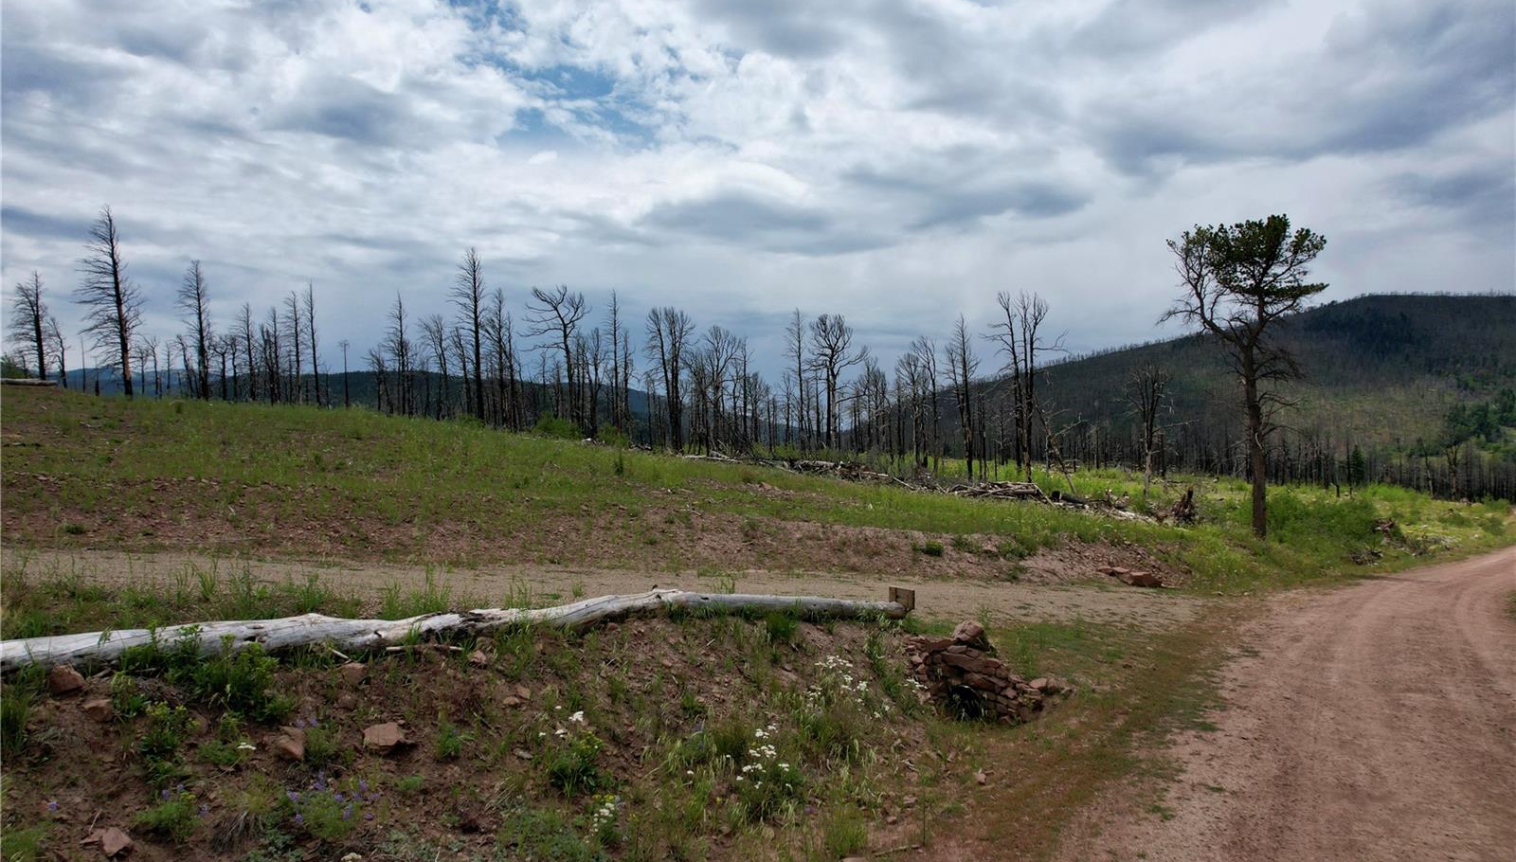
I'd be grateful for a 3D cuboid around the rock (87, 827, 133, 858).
[{"bbox_3d":[-4.617,2.931,6.600,0.291,0.180,0.250,-2,1,-36],"label":"rock"}]

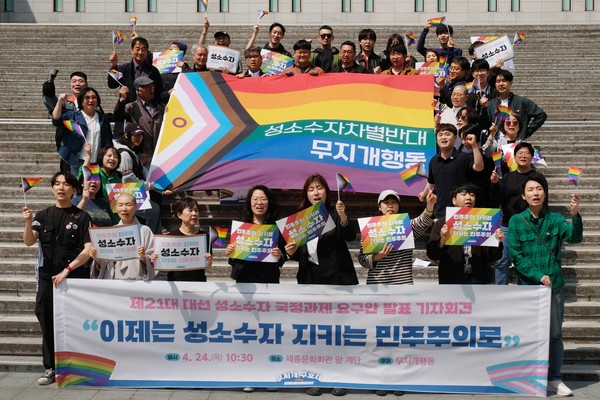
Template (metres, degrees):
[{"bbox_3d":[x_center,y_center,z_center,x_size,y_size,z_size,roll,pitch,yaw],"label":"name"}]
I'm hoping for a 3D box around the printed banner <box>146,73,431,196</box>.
[{"bbox_3d":[0.013,-0.754,10.525,2.920,0.250,1.850,2,45,1],"label":"printed banner"}]

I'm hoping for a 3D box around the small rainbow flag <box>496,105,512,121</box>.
[{"bbox_3d":[2.101,-0.899,10.100,0.170,0.140,0.040,8,6,5],"label":"small rainbow flag"}]

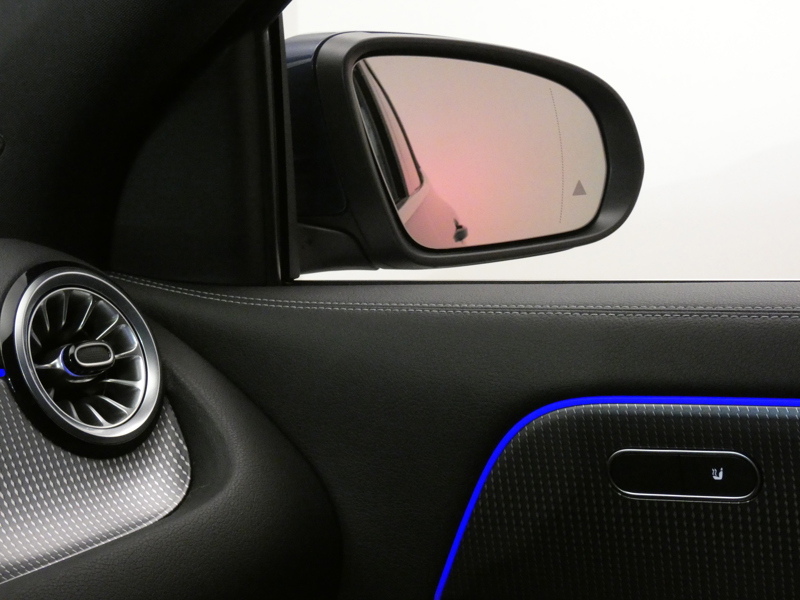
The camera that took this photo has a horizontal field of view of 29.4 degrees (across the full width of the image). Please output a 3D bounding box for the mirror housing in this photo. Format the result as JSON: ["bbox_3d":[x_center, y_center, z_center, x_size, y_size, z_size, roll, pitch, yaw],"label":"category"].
[{"bbox_3d":[0.034,-0.104,1.100,0.253,0.160,0.135,-2,4,-31],"label":"mirror housing"}]

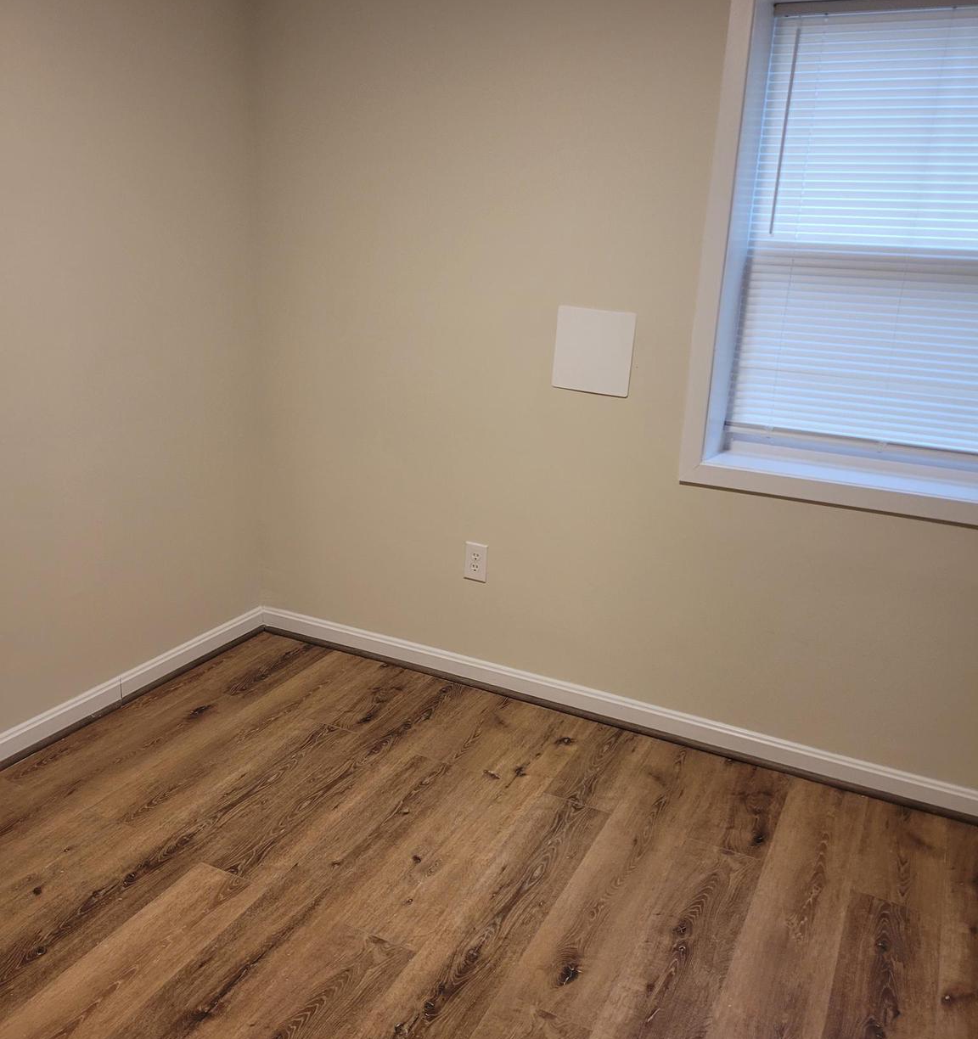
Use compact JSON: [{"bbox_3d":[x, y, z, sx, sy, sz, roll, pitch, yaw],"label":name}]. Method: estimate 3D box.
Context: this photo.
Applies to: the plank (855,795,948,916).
[{"bbox_3d":[1.029,0.832,2.431,0.194,0.012,0.441,11,19,24],"label":"plank"}]

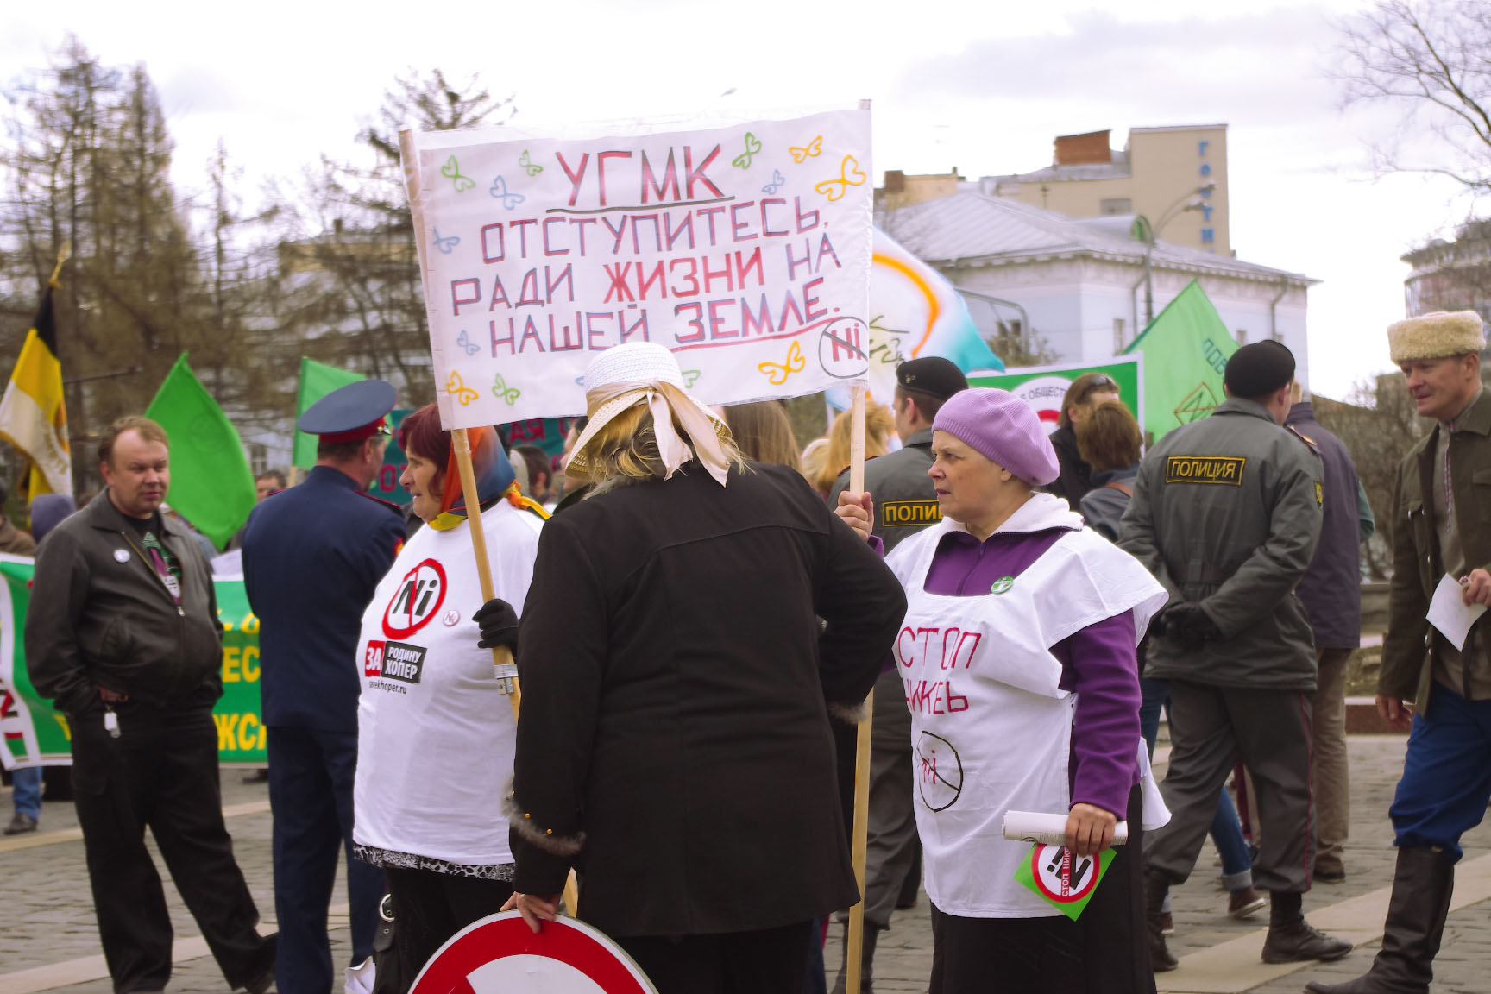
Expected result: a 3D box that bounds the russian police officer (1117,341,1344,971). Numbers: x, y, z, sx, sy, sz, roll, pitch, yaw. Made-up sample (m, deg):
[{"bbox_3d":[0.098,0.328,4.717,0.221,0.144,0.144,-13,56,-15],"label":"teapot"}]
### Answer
[{"bbox_3d":[1.372,0.445,9.600,0.560,1.780,0.460,0,1,36],"label":"russian police officer"}]

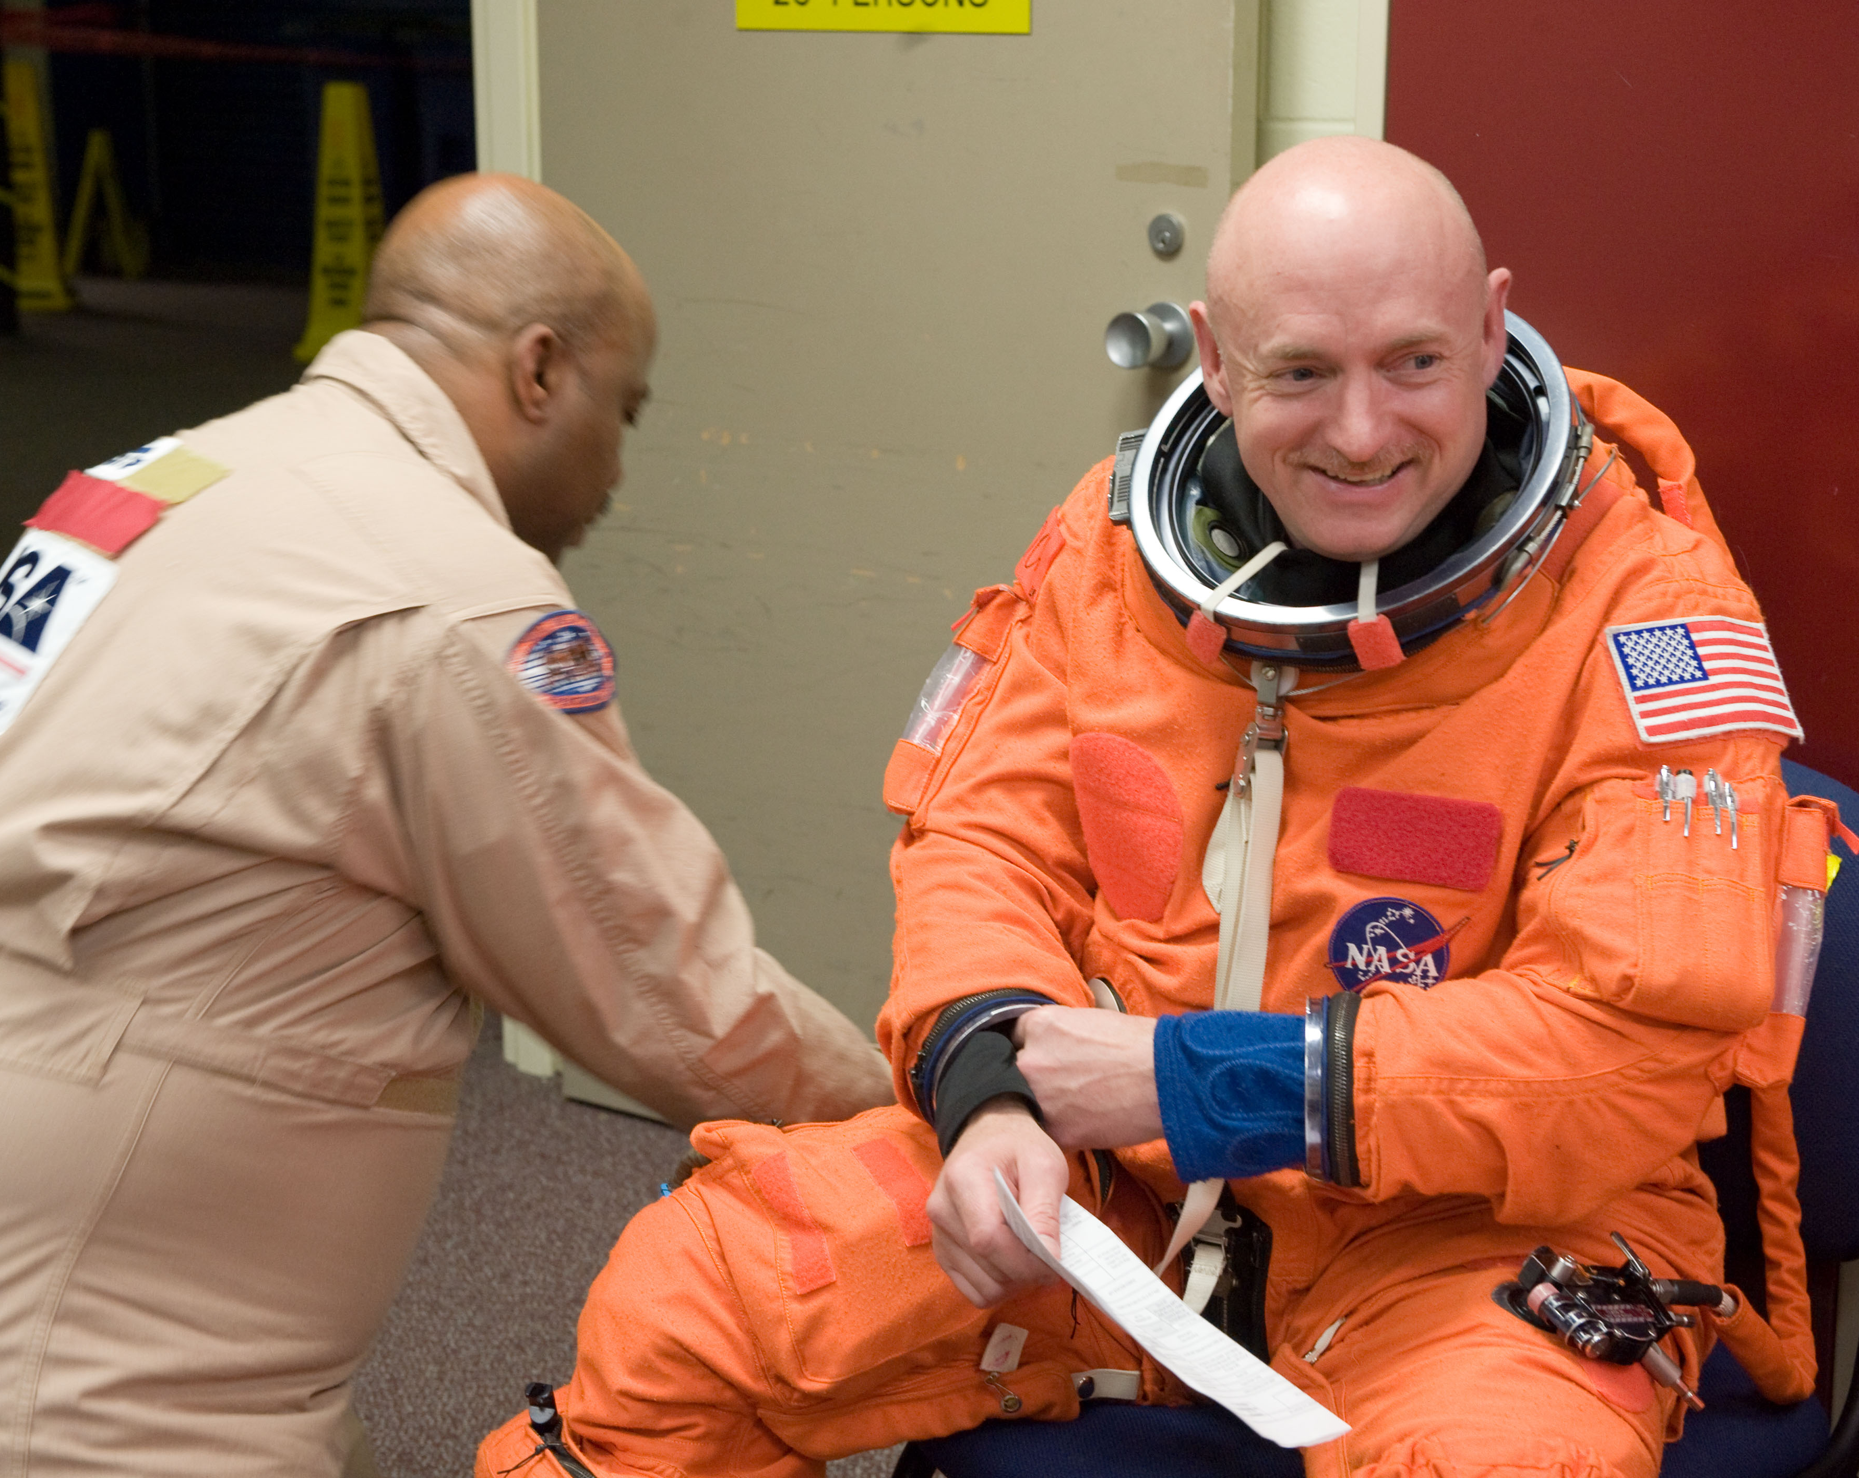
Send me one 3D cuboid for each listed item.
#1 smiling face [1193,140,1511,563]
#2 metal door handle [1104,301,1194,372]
[{"bbox_3d":[0.243,-0.229,1.990,0.180,0.232,0.205,-4,22,9],"label":"smiling face"},{"bbox_3d":[0.222,-0.404,3.469,0.064,0.064,0.077,10,17,35],"label":"metal door handle"}]

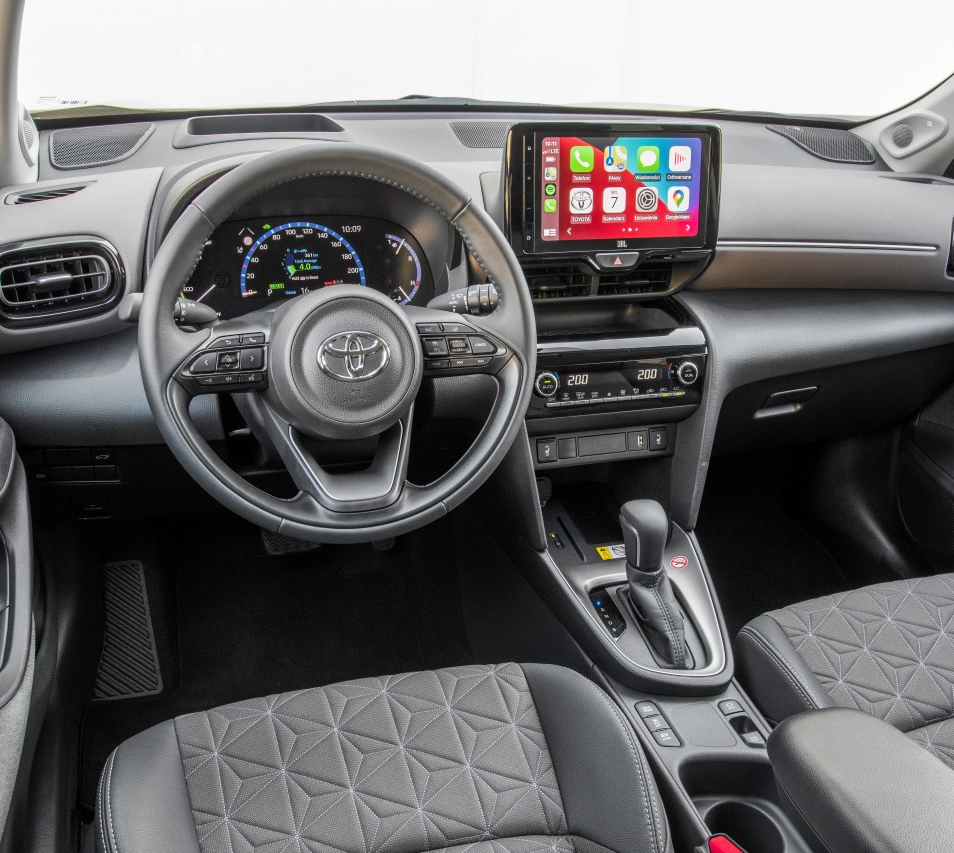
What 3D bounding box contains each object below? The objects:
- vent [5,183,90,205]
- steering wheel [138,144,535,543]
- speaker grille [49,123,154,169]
[{"bbox_3d":[-0.508,-0.276,1.139,0.102,0.020,0.040,-22,48,-33],"label":"vent"},{"bbox_3d":[-0.120,-0.075,0.889,0.365,0.365,0.090,-5,4,-17],"label":"steering wheel"},{"bbox_3d":[-0.507,-0.381,1.307,0.150,0.020,0.120,-15,45,-27],"label":"speaker grille"}]

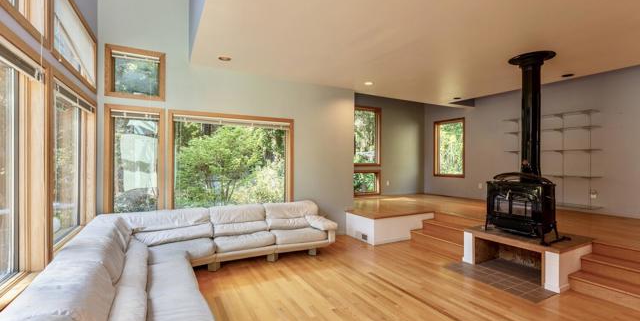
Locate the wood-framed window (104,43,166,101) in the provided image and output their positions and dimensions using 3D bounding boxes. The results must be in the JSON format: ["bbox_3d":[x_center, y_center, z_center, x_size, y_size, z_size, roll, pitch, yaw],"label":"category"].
[{"bbox_3d":[-2.448,-1.150,3.799,0.679,0.666,0.100,0,0,-29],"label":"wood-framed window"}]

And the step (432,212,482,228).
[{"bbox_3d":[2.529,1.054,4.903,0.284,0.149,1.150,0,0,-29],"label":"step"}]

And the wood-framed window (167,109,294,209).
[{"bbox_3d":[-1.285,0.007,4.436,1.899,1.429,0.100,0,0,-29],"label":"wood-framed window"}]

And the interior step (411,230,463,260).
[{"bbox_3d":[2.048,1.351,4.656,0.312,0.149,1.179,0,0,-29],"label":"interior step"}]

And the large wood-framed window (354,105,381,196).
[{"bbox_3d":[1.235,-0.217,7.536,0.973,2.371,0.100,0,0,-29],"label":"large wood-framed window"}]

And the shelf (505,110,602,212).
[{"bbox_3d":[4.643,-0.009,5.748,0.355,1.775,1.491,0,0,-29],"label":"shelf"}]

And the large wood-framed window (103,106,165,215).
[{"bbox_3d":[-2.456,0.001,3.796,0.679,1.433,0.100,0,0,-29],"label":"large wood-framed window"}]

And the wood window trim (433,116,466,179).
[{"bbox_3d":[3.649,-0.339,7.998,0.100,1.634,0.963,0,0,-29],"label":"wood window trim"}]

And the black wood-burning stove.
[{"bbox_3d":[2.653,-0.160,3.674,0.511,2.279,0.809,0,0,-29],"label":"black wood-burning stove"}]

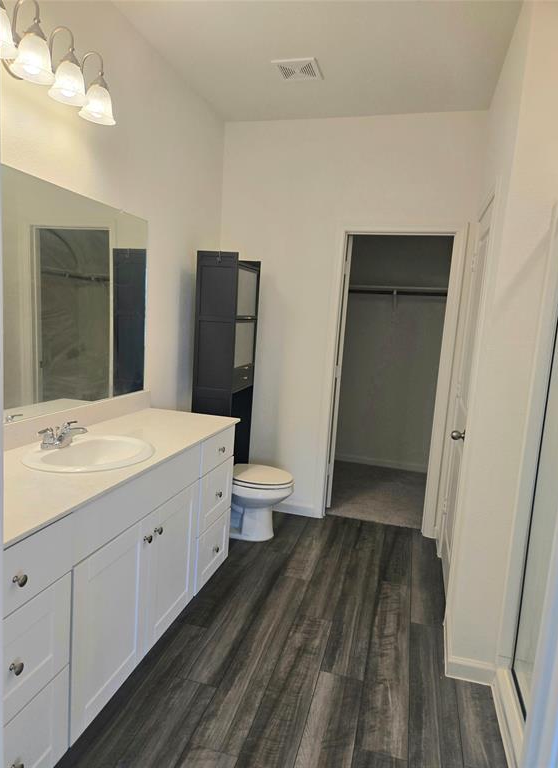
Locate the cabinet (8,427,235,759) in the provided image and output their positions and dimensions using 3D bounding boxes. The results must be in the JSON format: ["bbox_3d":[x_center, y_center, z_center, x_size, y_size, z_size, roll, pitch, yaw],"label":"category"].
[{"bbox_3d":[-0.743,0.693,2.047,0.557,0.855,1.770,6,8,15],"label":"cabinet"}]

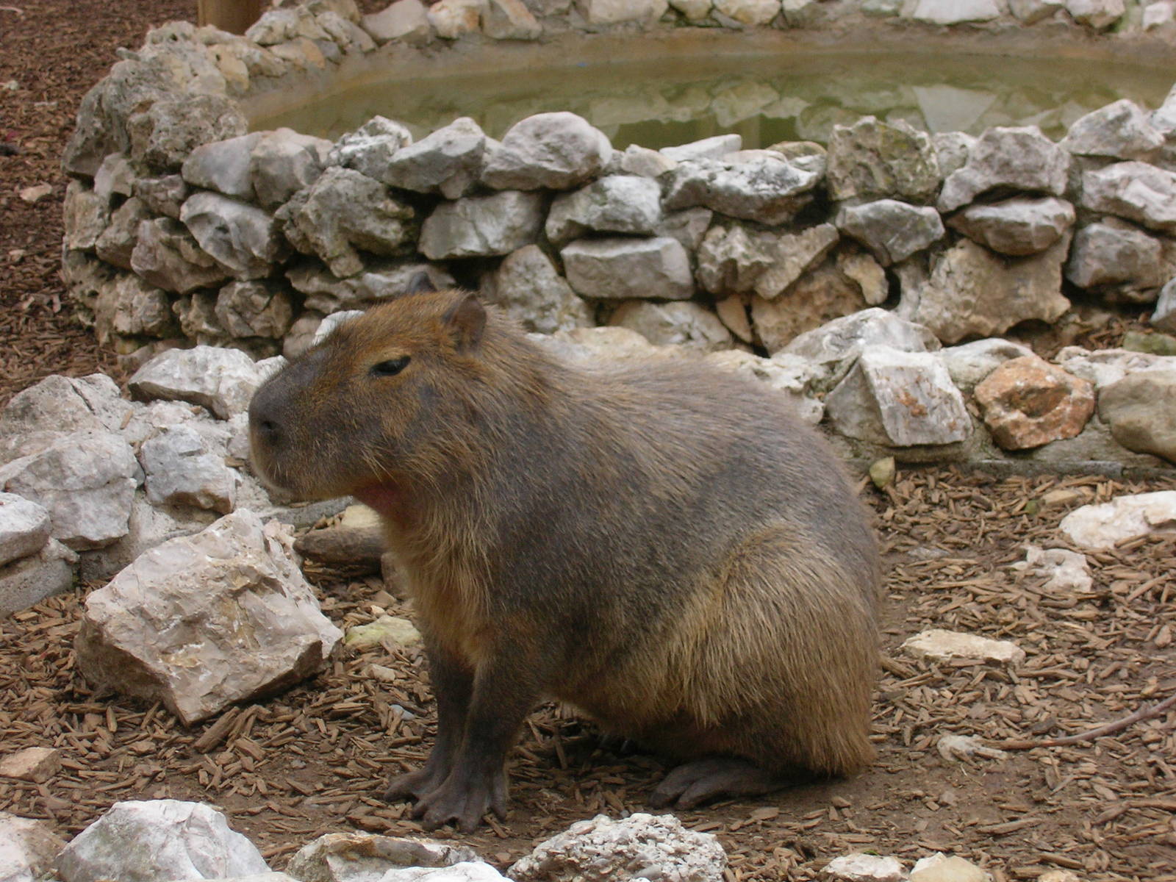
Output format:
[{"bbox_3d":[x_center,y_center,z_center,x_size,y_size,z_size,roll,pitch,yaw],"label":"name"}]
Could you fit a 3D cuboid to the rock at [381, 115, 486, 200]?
[{"bbox_3d":[-0.335,-0.621,7.814,0.229,0.179,0.195,0,12,0],"label":"rock"}]

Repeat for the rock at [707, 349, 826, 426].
[{"bbox_3d":[0.331,-0.101,6.716,0.225,0.138,0.180,0,12,0],"label":"rock"}]

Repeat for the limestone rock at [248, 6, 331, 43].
[{"bbox_3d":[-0.792,-1.107,9.480,0.210,0.100,0.160,-7,14,-29],"label":"limestone rock"}]

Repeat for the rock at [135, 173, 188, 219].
[{"bbox_3d":[-0.807,-0.463,6.750,0.095,0.083,0.080,5,15,19],"label":"rock"}]

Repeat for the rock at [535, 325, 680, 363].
[{"bbox_3d":[0.033,-0.143,6.210,0.250,0.120,0.180,0,12,0],"label":"rock"}]

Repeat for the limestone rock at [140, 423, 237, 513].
[{"bbox_3d":[-0.606,0.041,5.418,0.138,0.120,0.117,-4,15,-15],"label":"limestone rock"}]

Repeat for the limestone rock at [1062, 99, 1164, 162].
[{"bbox_3d":[1.071,-0.633,7.273,0.160,0.111,0.194,7,15,29],"label":"limestone rock"}]

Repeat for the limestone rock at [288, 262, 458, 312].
[{"bbox_3d":[-0.417,-0.285,6.870,0.307,0.081,0.170,6,14,26],"label":"limestone rock"}]

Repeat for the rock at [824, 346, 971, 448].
[{"bbox_3d":[0.505,-0.073,5.814,0.238,0.140,0.171,0,14,0],"label":"rock"}]

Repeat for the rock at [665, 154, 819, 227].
[{"bbox_3d":[0.283,-0.465,6.587,0.293,0.113,0.182,0,14,0],"label":"rock"}]

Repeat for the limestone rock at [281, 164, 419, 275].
[{"bbox_3d":[-0.466,-0.426,6.895,0.216,0.203,0.200,7,15,29],"label":"limestone rock"}]

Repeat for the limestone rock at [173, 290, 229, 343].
[{"bbox_3d":[-0.772,-0.249,7.116,0.110,0.092,0.088,-12,17,-41],"label":"limestone rock"}]

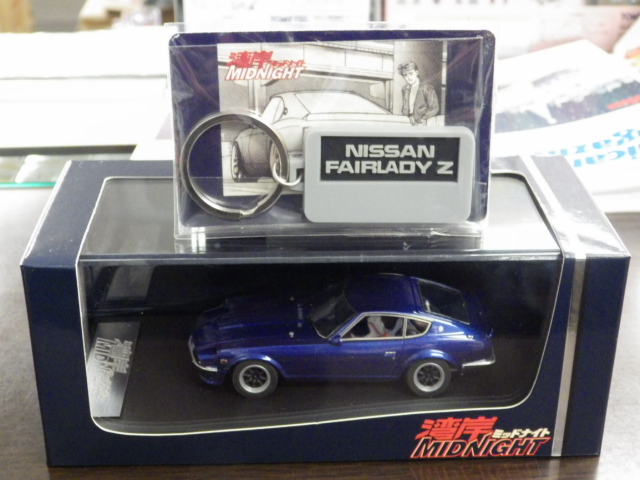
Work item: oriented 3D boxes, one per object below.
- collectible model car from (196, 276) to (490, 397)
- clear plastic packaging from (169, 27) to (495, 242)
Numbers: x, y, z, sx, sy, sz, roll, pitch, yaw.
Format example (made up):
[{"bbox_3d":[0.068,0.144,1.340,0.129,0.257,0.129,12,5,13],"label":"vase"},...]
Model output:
[{"bbox_3d":[0.007,0.027,0.348,0.096,0.029,0.039,0,26,-1],"label":"collectible model car"},{"bbox_3d":[0.003,-0.029,0.301,0.086,0.058,0.010,0,21,-1],"label":"clear plastic packaging"}]

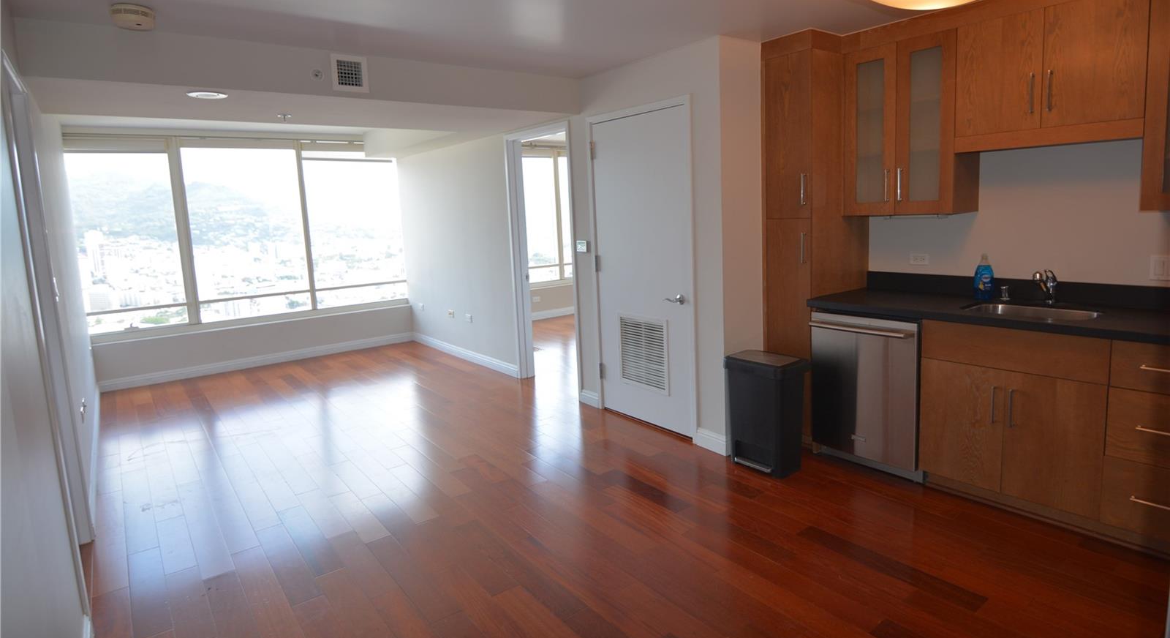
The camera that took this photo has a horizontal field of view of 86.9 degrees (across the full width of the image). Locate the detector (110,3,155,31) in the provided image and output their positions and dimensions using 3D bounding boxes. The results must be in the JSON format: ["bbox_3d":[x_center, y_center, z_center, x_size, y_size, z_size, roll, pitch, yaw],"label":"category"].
[{"bbox_3d":[-1.941,-1.295,2.656,0.152,0.065,0.152,-10,12,-36],"label":"detector"}]

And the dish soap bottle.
[{"bbox_3d":[2.084,-0.222,3.226,0.090,0.245,0.056,3,11,33],"label":"dish soap bottle"}]

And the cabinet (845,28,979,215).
[{"bbox_3d":[1.768,-1.021,3.357,0.320,0.895,0.595,-10,12,-36],"label":"cabinet"}]

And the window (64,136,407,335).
[{"bbox_3d":[-3.511,-0.943,6.705,3.110,1.910,0.100,-10,12,-36],"label":"window"}]

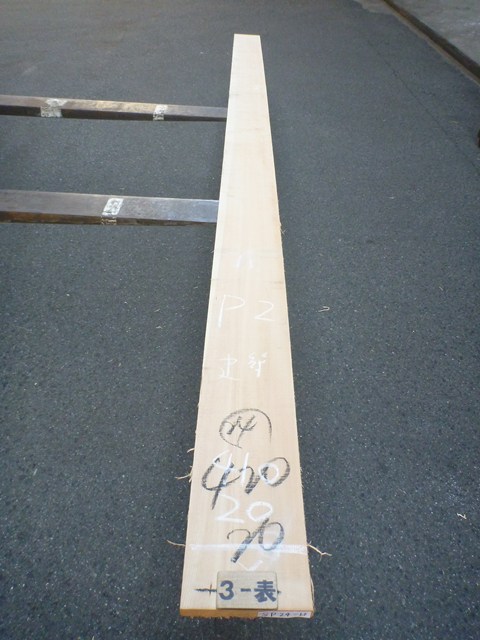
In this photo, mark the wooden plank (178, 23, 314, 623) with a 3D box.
[{"bbox_3d":[0.034,-0.874,2.410,0.202,0.028,4.180,1,39,0],"label":"wooden plank"}]

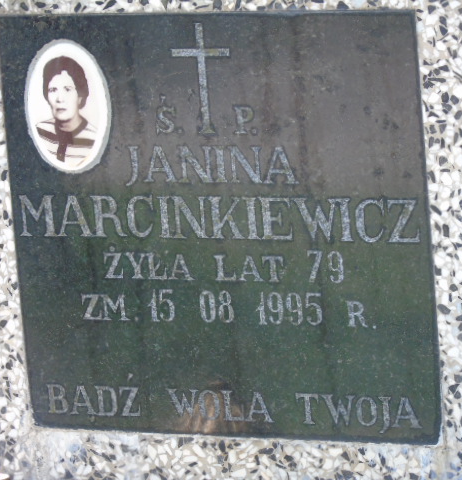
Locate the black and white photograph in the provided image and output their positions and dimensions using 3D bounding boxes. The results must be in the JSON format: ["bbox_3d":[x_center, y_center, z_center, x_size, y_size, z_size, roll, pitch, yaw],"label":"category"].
[{"bbox_3d":[-0.147,-0.118,3.489,0.087,0.121,0.010,1,12,26],"label":"black and white photograph"}]

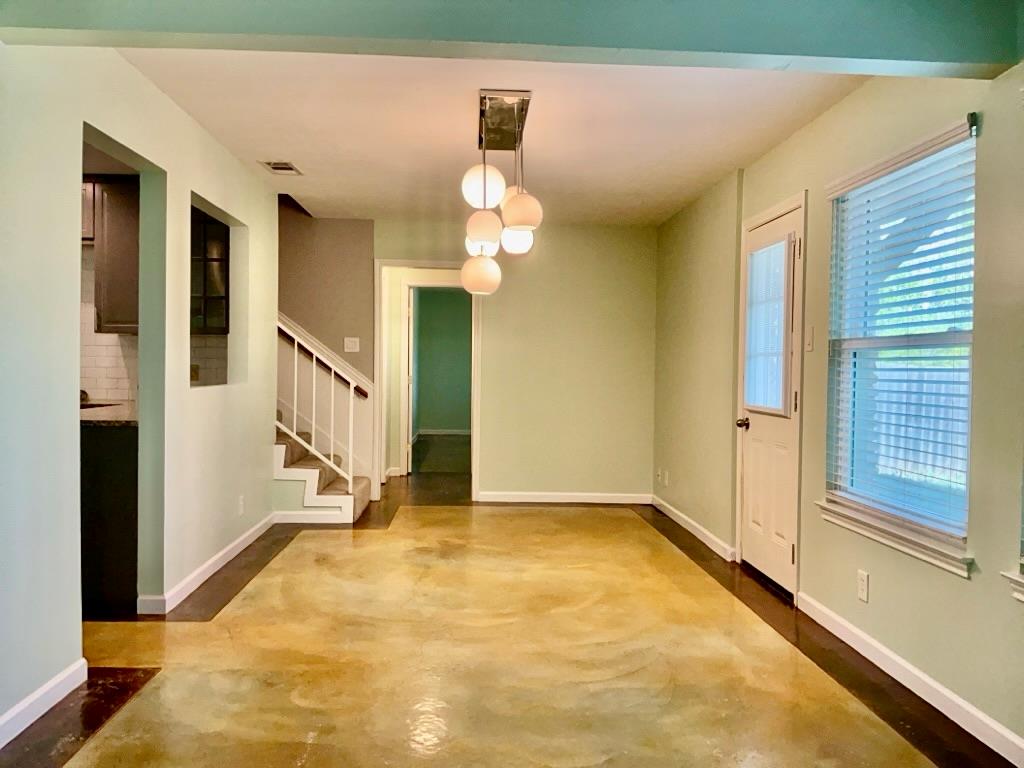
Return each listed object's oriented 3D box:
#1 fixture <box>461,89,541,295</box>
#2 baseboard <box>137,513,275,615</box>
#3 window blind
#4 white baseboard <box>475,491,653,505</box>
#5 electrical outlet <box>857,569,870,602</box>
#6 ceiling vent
[{"bbox_3d":[-0.063,-0.890,4.040,0.385,0.890,0.980,1,2,-3],"label":"fixture"},{"bbox_3d":[-1.767,1.016,4.872,0.135,0.100,2.178,1,2,-3],"label":"baseboard"},{"bbox_3d":[1.520,-0.166,3.227,0.055,1.373,1.049,1,2,-3],"label":"window blind"},{"bbox_3d":[0.468,0.992,6.967,1.537,0.096,0.016,1,2,-3],"label":"white baseboard"},{"bbox_3d":[1.487,0.859,3.383,0.010,0.120,0.078,1,2,-3],"label":"electrical outlet"},{"bbox_3d":[-1.482,-1.376,5.131,0.205,0.020,0.365,1,2,-3],"label":"ceiling vent"}]

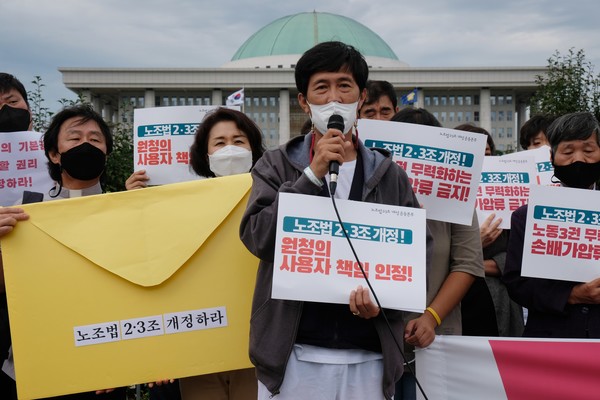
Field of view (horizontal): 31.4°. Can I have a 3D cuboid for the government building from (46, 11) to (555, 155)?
[{"bbox_3d":[4.400,-22.000,305.000,127.000,64.000,86.000,0,-2,0],"label":"government building"}]

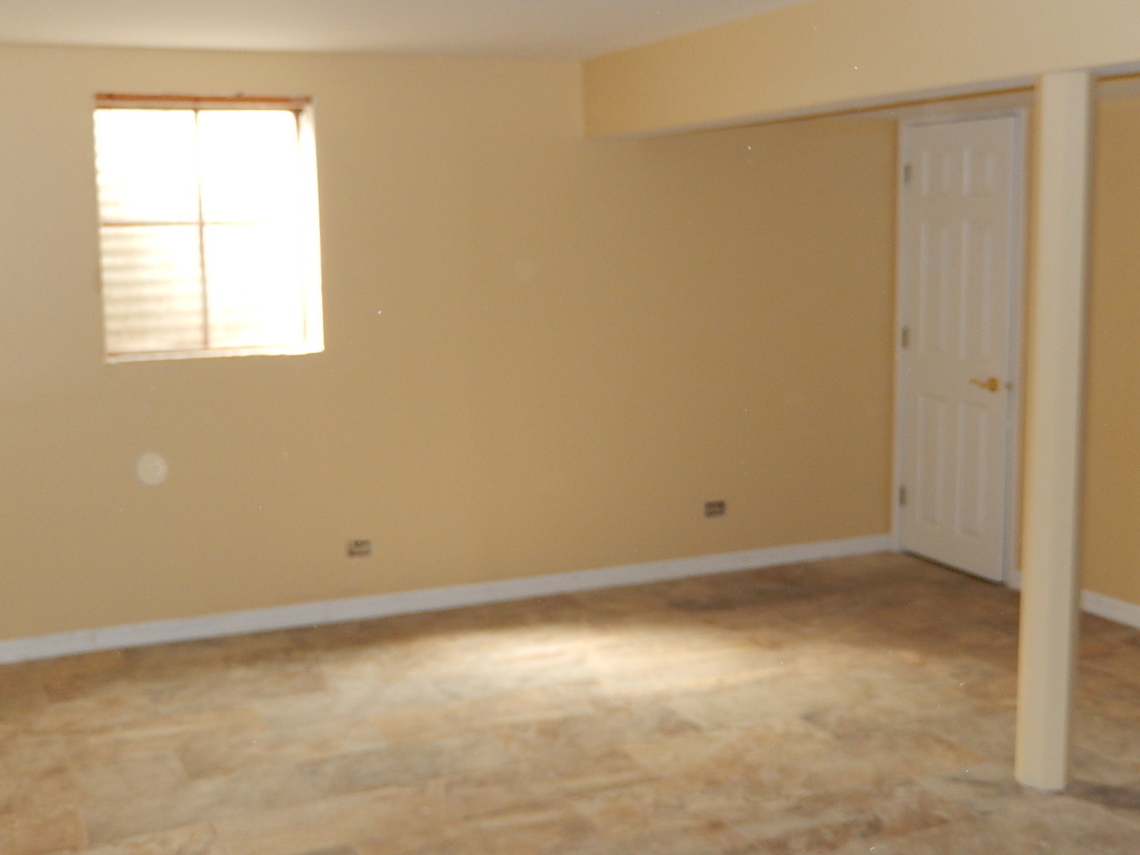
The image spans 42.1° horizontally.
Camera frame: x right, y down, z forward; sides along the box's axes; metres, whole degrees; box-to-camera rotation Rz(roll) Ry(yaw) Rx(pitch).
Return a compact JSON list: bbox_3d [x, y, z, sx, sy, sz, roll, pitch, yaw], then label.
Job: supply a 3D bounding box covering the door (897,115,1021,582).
[{"bbox_3d":[1.752,-0.362,6.744,0.060,2.040,0.775,-4,9,-24],"label":"door"}]

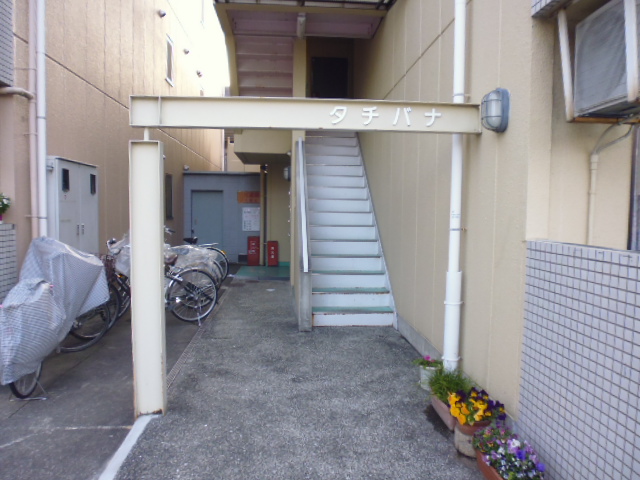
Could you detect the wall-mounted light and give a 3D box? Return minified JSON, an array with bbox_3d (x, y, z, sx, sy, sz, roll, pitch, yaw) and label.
[{"bbox_3d":[1.126,-0.826,2.885,0.135,0.255,0.160,0,4,-5],"label":"wall-mounted light"}]

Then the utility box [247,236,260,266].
[{"bbox_3d":[-1.671,0.296,11.362,0.310,0.760,0.240,0,4,-5],"label":"utility box"}]

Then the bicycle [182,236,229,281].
[{"bbox_3d":[-2.622,0.339,8.697,1.720,1.040,0.550,-1,4,-30],"label":"bicycle"}]

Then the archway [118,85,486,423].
[{"bbox_3d":[-0.077,0.136,3.160,2.407,2.180,0.130,0,4,-5],"label":"archway"}]

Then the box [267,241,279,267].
[{"bbox_3d":[-1.196,0.354,11.395,0.265,0.650,0.220,0,4,-5],"label":"box"}]

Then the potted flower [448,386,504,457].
[{"bbox_3d":[0.934,1.087,2.687,0.310,0.360,0.280,0,4,-5],"label":"potted flower"}]

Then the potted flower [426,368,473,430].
[{"bbox_3d":[0.949,1.107,3.111,0.250,0.270,0.470,0,4,-5],"label":"potted flower"}]

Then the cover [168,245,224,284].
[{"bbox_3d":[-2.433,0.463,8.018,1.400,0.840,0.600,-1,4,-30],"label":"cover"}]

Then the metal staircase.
[{"bbox_3d":[0.277,-0.496,7.229,1.100,2.950,3.550,0,4,-5],"label":"metal staircase"}]

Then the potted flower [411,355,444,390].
[{"bbox_3d":[0.887,1.084,3.628,0.220,0.250,0.220,0,4,-5],"label":"potted flower"}]

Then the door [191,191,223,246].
[{"bbox_3d":[-3.100,-0.355,12.230,0.850,1.980,0.060,0,4,-5],"label":"door"}]

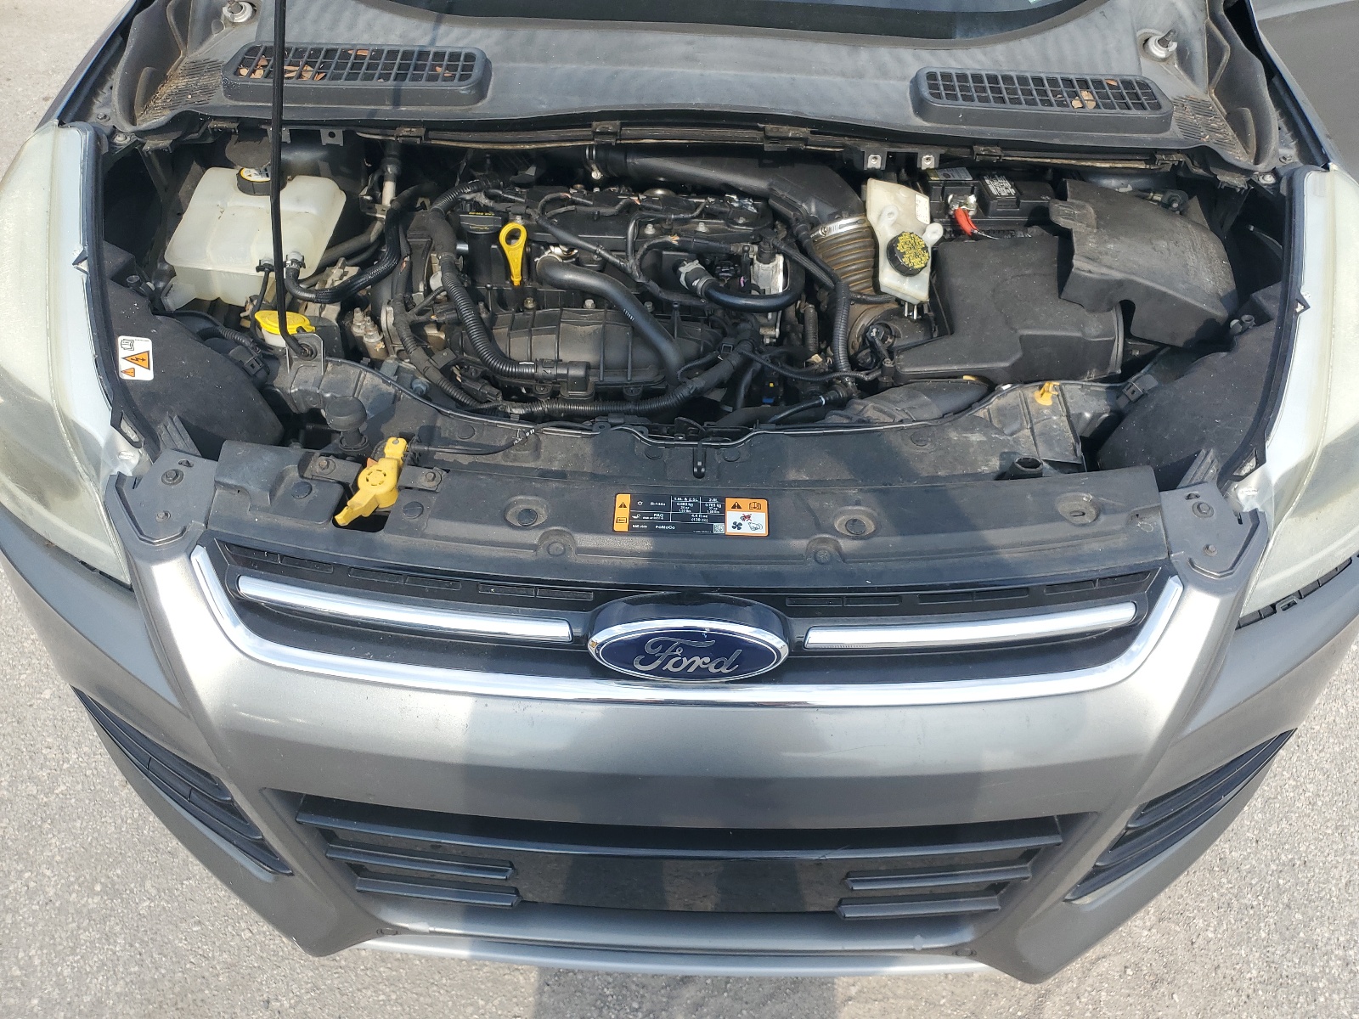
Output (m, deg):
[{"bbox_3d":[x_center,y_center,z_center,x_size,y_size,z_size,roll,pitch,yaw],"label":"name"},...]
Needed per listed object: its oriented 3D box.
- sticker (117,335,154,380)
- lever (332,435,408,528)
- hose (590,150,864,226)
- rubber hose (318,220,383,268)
[{"bbox_3d":[-0.645,-0.179,1.208,0.042,0.053,0.003,2,0,-12],"label":"sticker"},{"bbox_3d":[-0.291,-0.027,0.983,0.041,0.033,0.110,13,45,11],"label":"lever"},{"bbox_3d":[0.073,-0.459,1.444,0.370,0.090,0.150,2,40,-1],"label":"hose"},{"bbox_3d":[-0.453,-0.366,1.404,0.087,0.046,0.071,2,48,0],"label":"rubber hose"}]

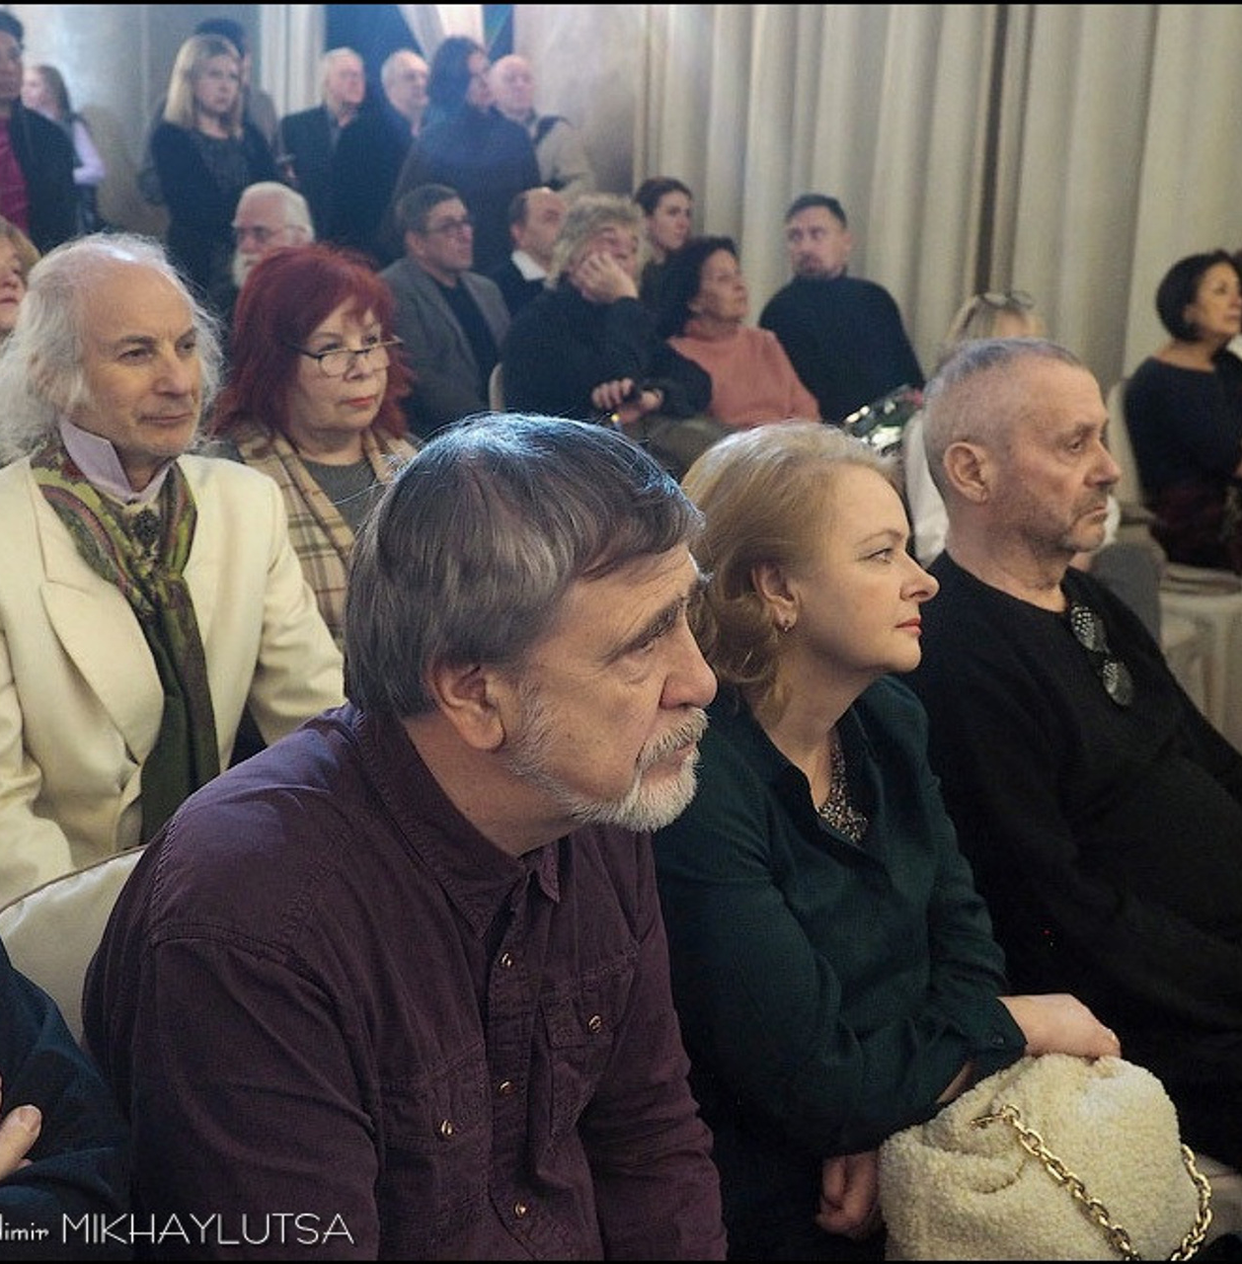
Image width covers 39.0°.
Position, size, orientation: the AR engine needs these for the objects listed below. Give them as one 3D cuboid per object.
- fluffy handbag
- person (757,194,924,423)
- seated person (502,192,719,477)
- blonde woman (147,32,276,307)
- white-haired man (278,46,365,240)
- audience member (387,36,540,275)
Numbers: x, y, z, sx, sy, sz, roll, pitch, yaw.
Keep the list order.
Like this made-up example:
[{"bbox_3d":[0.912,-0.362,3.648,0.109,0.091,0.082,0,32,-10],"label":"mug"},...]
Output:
[{"bbox_3d":[0.380,0.497,1.580,0.290,0.230,0.150,4,16,5],"label":"fluffy handbag"},{"bbox_3d":[0.574,-0.601,5.083,0.560,1.290,0.750,4,16,8],"label":"person"},{"bbox_3d":[0.010,-0.432,4.400,0.540,1.280,0.740,-13,22,-43],"label":"seated person"},{"bbox_3d":[-1.219,-0.936,5.360,0.470,1.690,0.320,-6,18,-27],"label":"blonde woman"},{"bbox_3d":[-1.122,-1.440,7.070,0.520,1.750,0.330,-10,20,-36],"label":"white-haired man"},{"bbox_3d":[-0.547,-1.135,6.034,0.360,1.740,0.500,5,16,12],"label":"audience member"}]

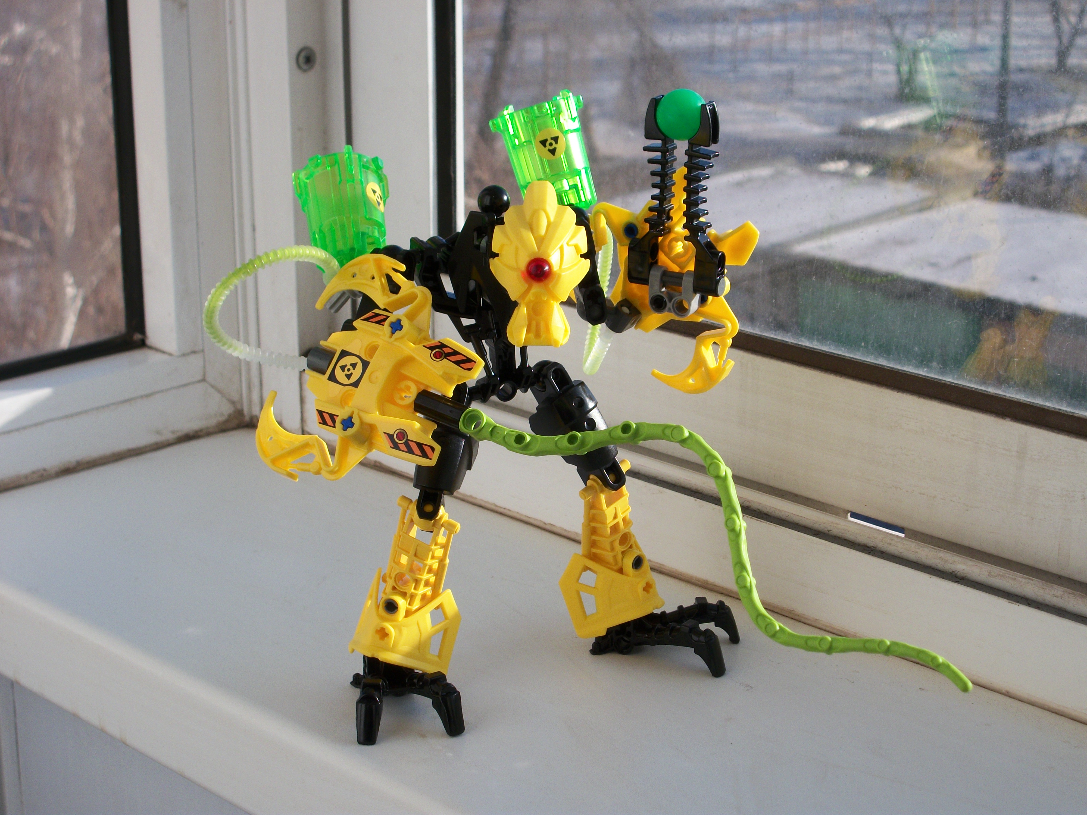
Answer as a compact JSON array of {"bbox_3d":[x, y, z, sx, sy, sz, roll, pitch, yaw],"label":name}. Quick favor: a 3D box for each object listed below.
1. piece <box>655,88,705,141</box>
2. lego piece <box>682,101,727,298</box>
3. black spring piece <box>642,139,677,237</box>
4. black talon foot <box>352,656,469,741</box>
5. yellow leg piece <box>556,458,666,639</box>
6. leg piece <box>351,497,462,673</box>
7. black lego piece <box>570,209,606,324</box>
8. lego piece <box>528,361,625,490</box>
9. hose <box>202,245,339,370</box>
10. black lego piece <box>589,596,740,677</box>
[{"bbox_3d":[0.042,-0.090,0.655,0.016,0.016,0.016,0,18,0],"label":"piece"},{"bbox_3d":[0.049,-0.063,0.652,0.011,0.058,0.008,10,20,28],"label":"lego piece"},{"bbox_3d":[0.036,-0.068,0.659,0.009,0.029,0.006,10,20,28],"label":"black spring piece"},{"bbox_3d":[-0.045,0.085,0.668,0.035,0.021,0.048,-4,18,-11],"label":"black talon foot"},{"bbox_3d":[0.026,0.044,0.702,0.027,0.054,0.040,29,42,32],"label":"yellow leg piece"},{"bbox_3d":[-0.044,0.055,0.677,0.040,0.054,0.027,21,30,10],"label":"leg piece"},{"bbox_3d":[0.014,-0.044,0.666,0.012,0.039,0.014,0,-22,-16],"label":"black lego piece"},{"bbox_3d":[0.011,0.006,0.693,0.016,0.048,0.020,-37,16,-33],"label":"lego piece"},{"bbox_3d":[-0.087,-0.032,0.682,0.043,0.039,0.022,0,18,0],"label":"hose"},{"bbox_3d":[0.039,0.072,0.710,0.048,0.021,0.035,5,18,14],"label":"black lego piece"}]

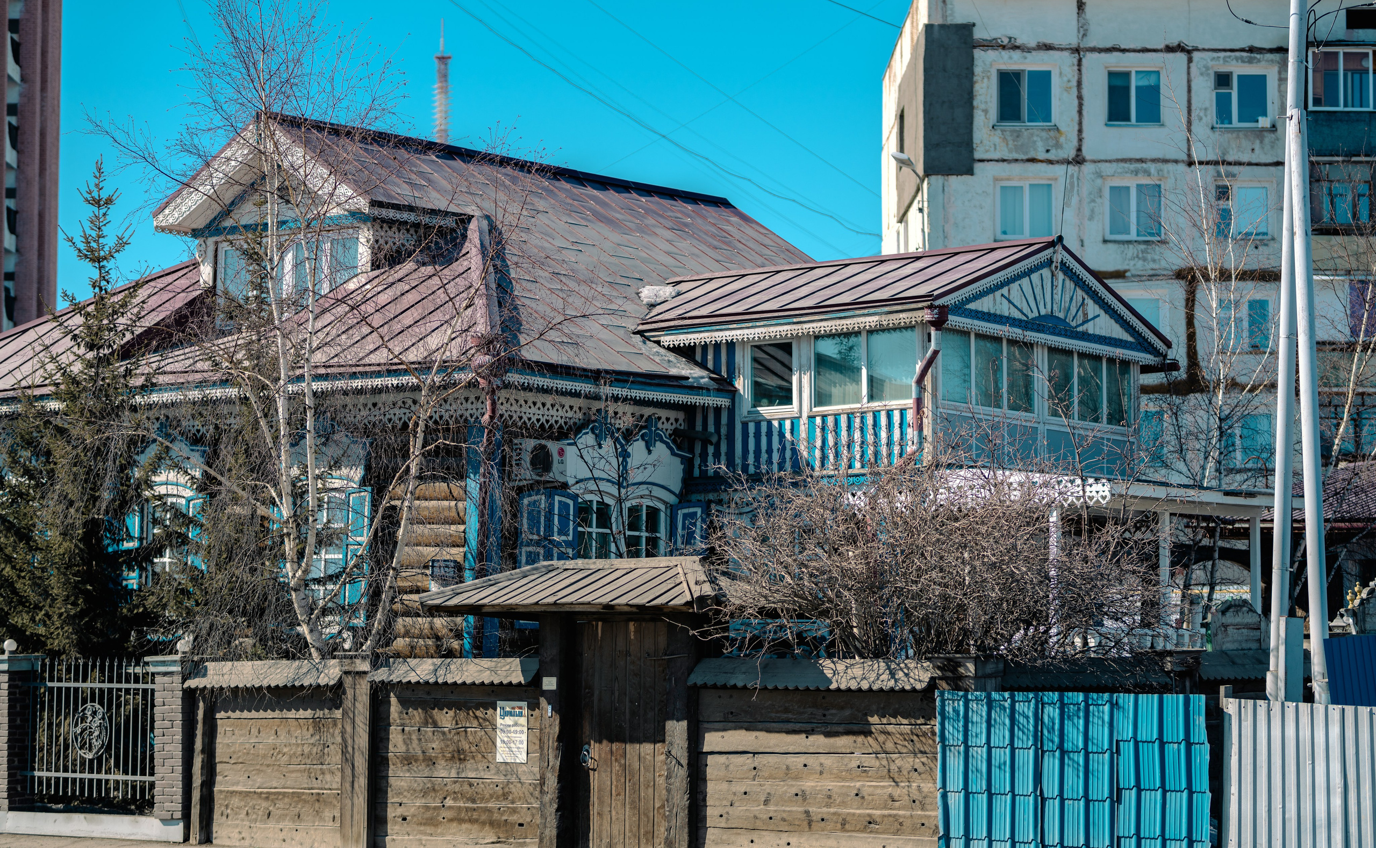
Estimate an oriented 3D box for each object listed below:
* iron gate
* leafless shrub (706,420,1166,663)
[{"bbox_3d":[-6.105,3.149,33.400,2.100,1.470,0.080,-3,-5,38],"label":"iron gate"},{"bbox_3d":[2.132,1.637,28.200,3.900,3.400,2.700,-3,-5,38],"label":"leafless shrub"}]

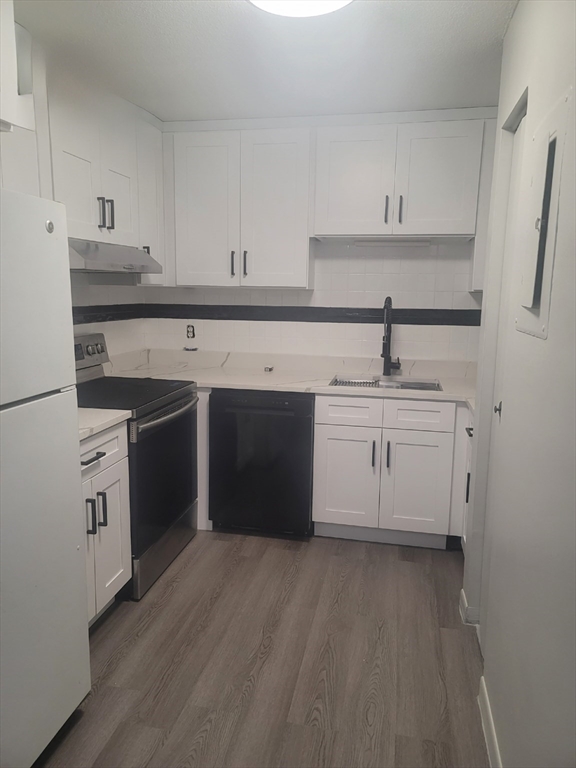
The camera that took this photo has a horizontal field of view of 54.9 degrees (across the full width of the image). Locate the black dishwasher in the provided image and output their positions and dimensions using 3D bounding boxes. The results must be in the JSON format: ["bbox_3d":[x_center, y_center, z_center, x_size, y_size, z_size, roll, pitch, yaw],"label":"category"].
[{"bbox_3d":[-0.089,0.419,3.517,0.615,0.853,0.613,3,10,12],"label":"black dishwasher"}]

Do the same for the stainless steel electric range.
[{"bbox_3d":[-0.888,0.363,2.935,0.688,1.176,0.766,3,10,12],"label":"stainless steel electric range"}]

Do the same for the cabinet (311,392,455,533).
[{"bbox_3d":[0.590,0.425,3.409,0.763,0.806,0.618,3,10,12],"label":"cabinet"}]

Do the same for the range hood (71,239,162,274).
[{"bbox_3d":[-1.010,-0.642,2.801,0.467,0.144,0.769,3,10,12],"label":"range hood"}]

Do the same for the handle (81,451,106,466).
[{"bbox_3d":[-0.766,0.291,2.176,0.035,0.013,0.141,3,10,12],"label":"handle"}]

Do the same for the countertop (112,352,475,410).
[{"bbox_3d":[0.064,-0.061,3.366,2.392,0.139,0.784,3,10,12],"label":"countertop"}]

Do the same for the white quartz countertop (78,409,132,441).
[{"bbox_3d":[-1.074,0.169,2.232,0.653,0.038,0.598,3,10,12],"label":"white quartz countertop"}]

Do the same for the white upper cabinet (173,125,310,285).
[{"bbox_3d":[-0.249,-1.071,3.499,0.837,0.911,0.332,3,10,12],"label":"white upper cabinet"}]

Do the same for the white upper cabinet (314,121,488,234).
[{"bbox_3d":[0.641,-1.175,3.288,0.922,0.611,0.332,3,10,12],"label":"white upper cabinet"}]

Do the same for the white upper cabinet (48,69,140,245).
[{"bbox_3d":[-1.070,-1.063,2.756,0.327,0.702,0.771,3,10,12],"label":"white upper cabinet"}]

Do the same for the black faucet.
[{"bbox_3d":[0.647,-0.288,3.446,0.121,0.504,0.221,4,10,16],"label":"black faucet"}]

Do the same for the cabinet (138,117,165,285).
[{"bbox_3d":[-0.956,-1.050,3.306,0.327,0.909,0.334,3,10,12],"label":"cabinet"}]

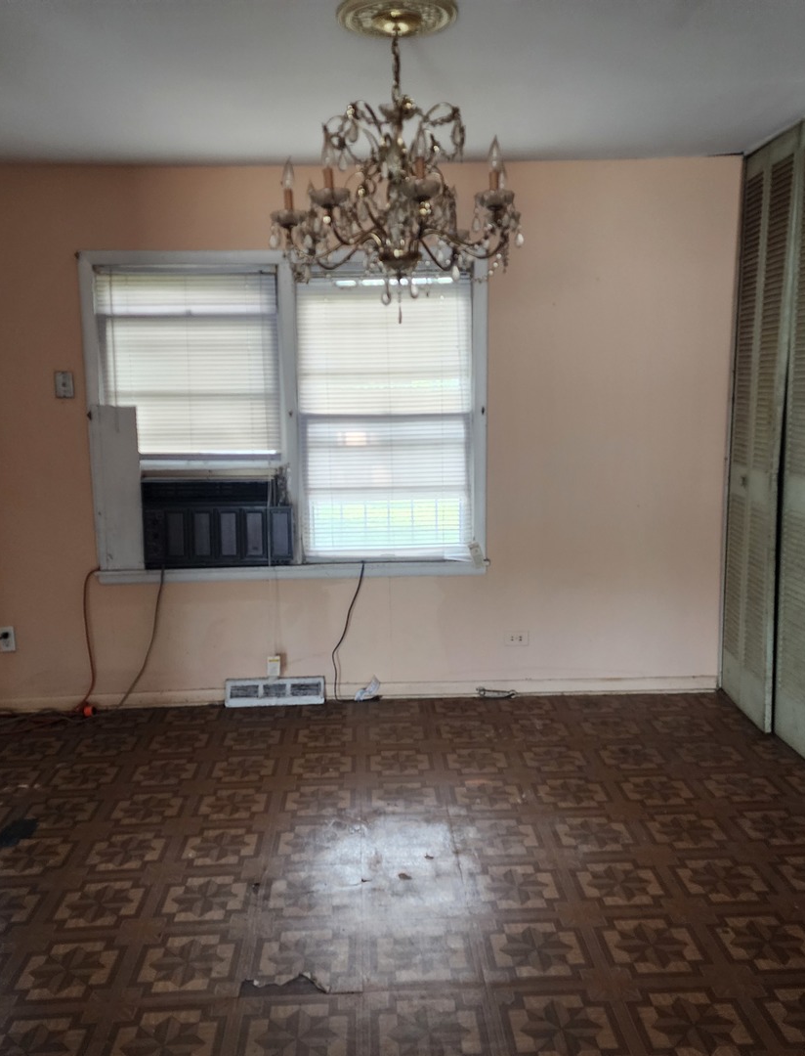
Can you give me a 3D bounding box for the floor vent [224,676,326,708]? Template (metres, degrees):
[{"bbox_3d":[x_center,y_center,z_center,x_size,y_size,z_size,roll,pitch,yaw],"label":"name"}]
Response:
[{"bbox_3d":[-0.596,0.768,4.390,0.463,0.130,0.055,-1,8,-3],"label":"floor vent"}]

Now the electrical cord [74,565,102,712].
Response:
[{"bbox_3d":[-1.441,0.514,4.291,0.151,0.686,0.090,-1,8,-3],"label":"electrical cord"}]

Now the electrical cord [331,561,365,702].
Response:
[{"bbox_3d":[-0.249,0.494,4.353,0.163,0.672,0.065,-1,8,-3],"label":"electrical cord"}]

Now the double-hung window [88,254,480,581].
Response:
[{"bbox_3d":[-0.509,-0.502,4.260,1.781,1.434,0.110,-1,8,-3],"label":"double-hung window"}]

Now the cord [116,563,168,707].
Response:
[{"bbox_3d":[-1.203,0.512,4.308,0.255,0.678,0.075,-1,8,-3],"label":"cord"}]

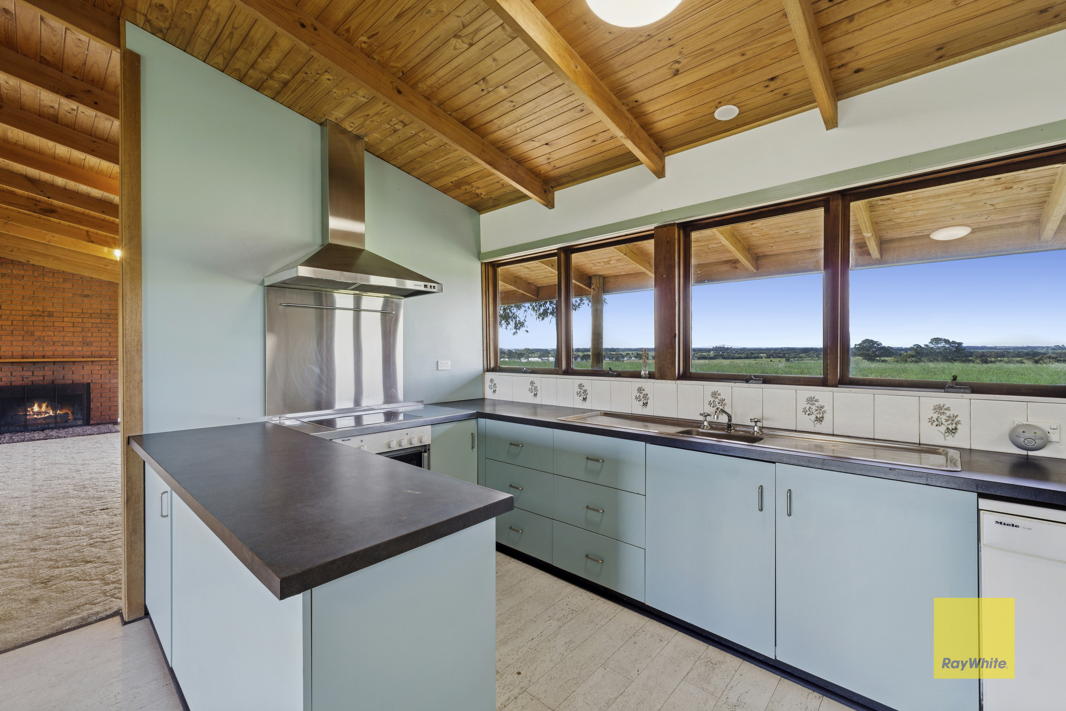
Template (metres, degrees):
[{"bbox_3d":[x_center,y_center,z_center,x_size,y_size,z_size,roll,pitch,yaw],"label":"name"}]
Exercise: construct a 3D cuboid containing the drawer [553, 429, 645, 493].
[{"bbox_3d":[0.467,0.538,2.440,0.569,0.249,0.420,0,0,43],"label":"drawer"}]

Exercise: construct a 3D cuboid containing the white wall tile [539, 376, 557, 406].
[{"bbox_3d":[0.121,0.265,3.261,0.150,0.198,0.009,0,0,43],"label":"white wall tile"}]

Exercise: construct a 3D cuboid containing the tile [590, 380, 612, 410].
[{"bbox_3d":[0.458,0.269,2.962,0.149,0.198,0.010,0,1,43],"label":"tile"}]

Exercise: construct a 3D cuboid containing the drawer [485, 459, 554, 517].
[{"bbox_3d":[0.064,0.800,2.893,0.562,0.255,0.510,0,1,43],"label":"drawer"}]

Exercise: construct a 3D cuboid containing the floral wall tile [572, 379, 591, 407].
[{"bbox_3d":[0.345,0.268,3.065,0.149,0.198,0.010,0,1,43],"label":"floral wall tile"}]

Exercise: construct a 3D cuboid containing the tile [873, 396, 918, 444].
[{"bbox_3d":[1.570,0.273,1.918,0.150,0.198,0.009,0,0,43],"label":"tile"}]

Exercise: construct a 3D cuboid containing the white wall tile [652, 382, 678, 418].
[{"bbox_3d":[0.789,0.269,2.641,0.150,0.198,0.009,0,0,43],"label":"white wall tile"}]

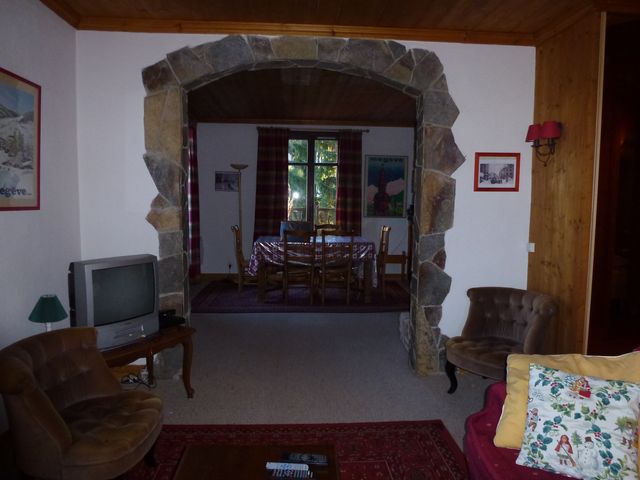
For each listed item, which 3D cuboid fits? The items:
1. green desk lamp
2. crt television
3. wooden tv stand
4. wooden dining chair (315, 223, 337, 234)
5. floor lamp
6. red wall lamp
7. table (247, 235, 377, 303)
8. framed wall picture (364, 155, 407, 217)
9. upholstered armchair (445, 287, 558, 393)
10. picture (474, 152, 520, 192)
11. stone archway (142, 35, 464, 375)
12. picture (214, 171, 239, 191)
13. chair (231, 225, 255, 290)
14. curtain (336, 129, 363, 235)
[{"bbox_3d":[-1.431,0.451,2.344,0.190,0.320,0.190,0,4,-3],"label":"green desk lamp"},{"bbox_3d":[-1.331,0.353,2.695,0.450,0.495,0.475,3,5,30],"label":"crt television"},{"bbox_3d":[-1.199,0.818,2.654,0.460,0.435,0.800,3,5,30],"label":"wooden tv stand"},{"bbox_3d":[0.158,0.254,6.813,0.430,0.930,0.460,0,5,-4],"label":"wooden dining chair"},{"bbox_3d":[-1.250,-0.245,6.927,0.280,1.885,0.280,0,5,-4],"label":"floor lamp"},{"bbox_3d":[1.475,-0.627,2.948,0.160,0.300,0.270,0,4,-3],"label":"red wall lamp"},{"bbox_3d":[-0.089,0.386,6.189,1.580,0.770,1.000,0,4,-3],"label":"table"},{"bbox_3d":[1.066,-0.867,7.190,0.700,0.990,0.030,0,4,-3],"label":"framed wall picture"},{"bbox_3d":[1.206,0.678,2.958,0.650,0.690,0.620,-3,6,-44],"label":"upholstered armchair"},{"bbox_3d":[1.296,-0.492,3.231,0.345,0.281,0.020,0,5,-4],"label":"picture"},{"bbox_3d":[-0.092,-0.214,3.266,2.240,2.410,0.250,0,5,-4],"label":"stone archway"},{"bbox_3d":[-1.456,-0.926,7.047,0.400,0.320,0.025,0,4,-3],"label":"picture"},{"bbox_3d":[-1.004,0.270,6.462,0.500,0.940,0.450,0,4,-3],"label":"chair"},{"bbox_3d":[0.481,-0.544,7.168,0.411,2.410,0.120,0,5,-4],"label":"curtain"}]

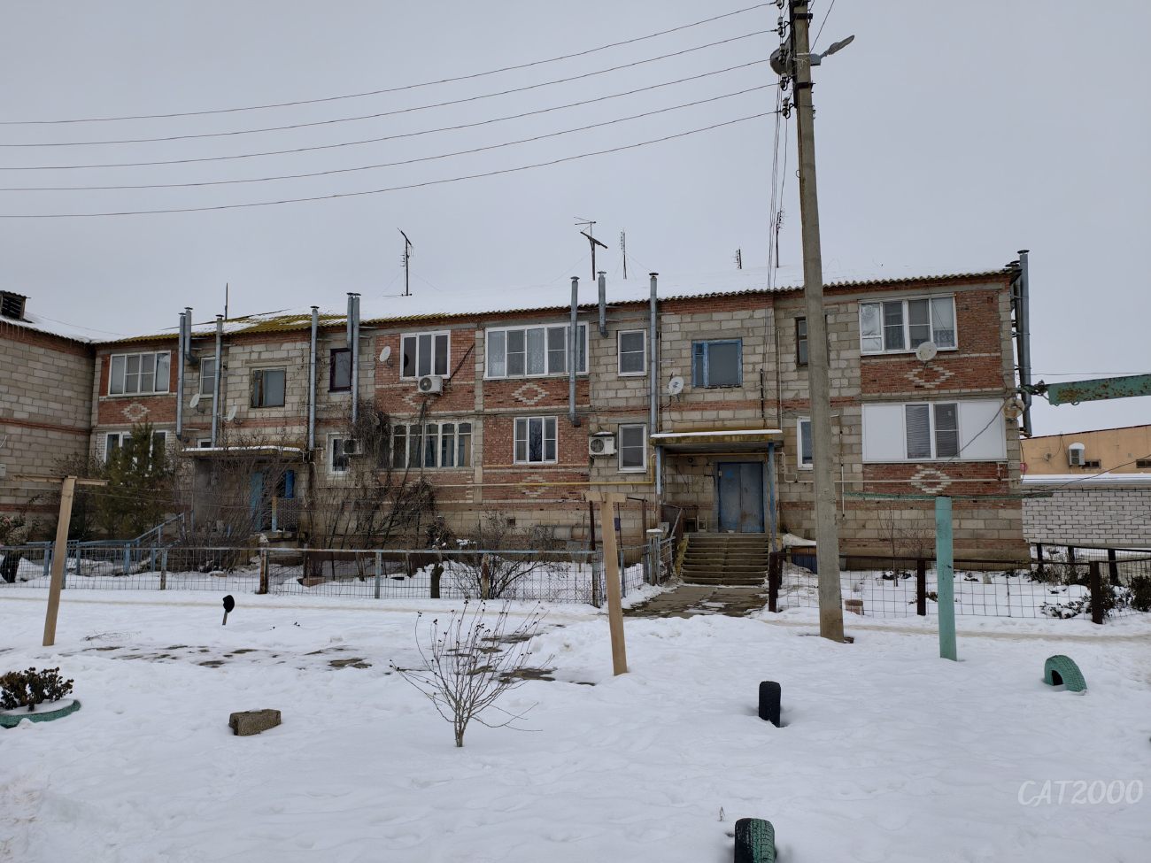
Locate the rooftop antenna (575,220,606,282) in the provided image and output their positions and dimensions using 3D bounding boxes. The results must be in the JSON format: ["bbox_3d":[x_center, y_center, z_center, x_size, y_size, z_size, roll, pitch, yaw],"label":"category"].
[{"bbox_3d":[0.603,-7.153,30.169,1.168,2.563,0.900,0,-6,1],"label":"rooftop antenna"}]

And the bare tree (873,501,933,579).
[{"bbox_3d":[7.252,2.430,16.967,1.231,1.761,1.100,-3,-7,22],"label":"bare tree"}]

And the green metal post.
[{"bbox_3d":[4.015,1.583,8.269,0.160,1.750,0.160,-3,-7,25],"label":"green metal post"}]

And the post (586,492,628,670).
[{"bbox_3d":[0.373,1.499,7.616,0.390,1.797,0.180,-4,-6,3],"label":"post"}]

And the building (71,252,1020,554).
[{"bbox_3d":[-1.646,-0.586,29.897,31.000,10.500,12.400,-2,-6,15],"label":"building"}]

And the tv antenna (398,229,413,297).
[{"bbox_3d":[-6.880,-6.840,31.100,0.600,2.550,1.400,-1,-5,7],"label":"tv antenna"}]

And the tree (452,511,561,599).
[{"bbox_3d":[-1.313,2.370,14.692,2.082,1.674,1.600,0,-6,-6],"label":"tree"}]

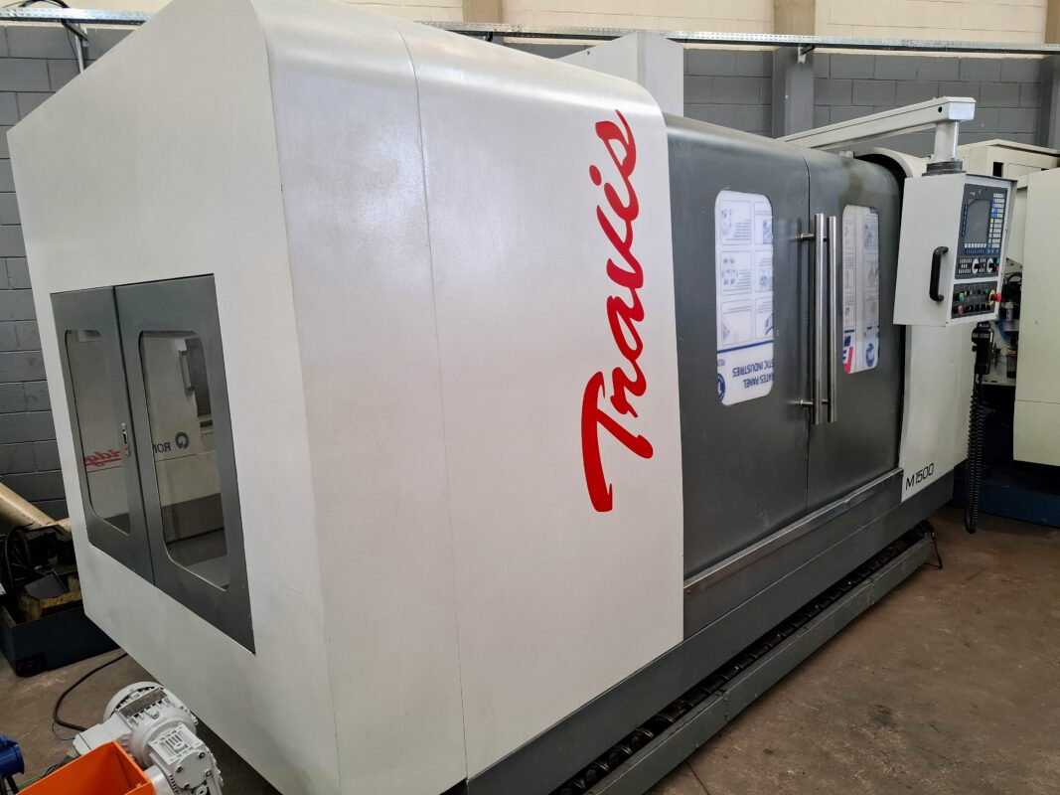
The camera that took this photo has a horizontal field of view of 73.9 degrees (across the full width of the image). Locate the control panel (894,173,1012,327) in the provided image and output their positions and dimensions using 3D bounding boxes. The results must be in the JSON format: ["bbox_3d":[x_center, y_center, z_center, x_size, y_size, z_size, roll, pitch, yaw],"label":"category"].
[{"bbox_3d":[1.988,-0.677,3.295,0.564,0.649,0.241,-9,14,-36],"label":"control panel"}]

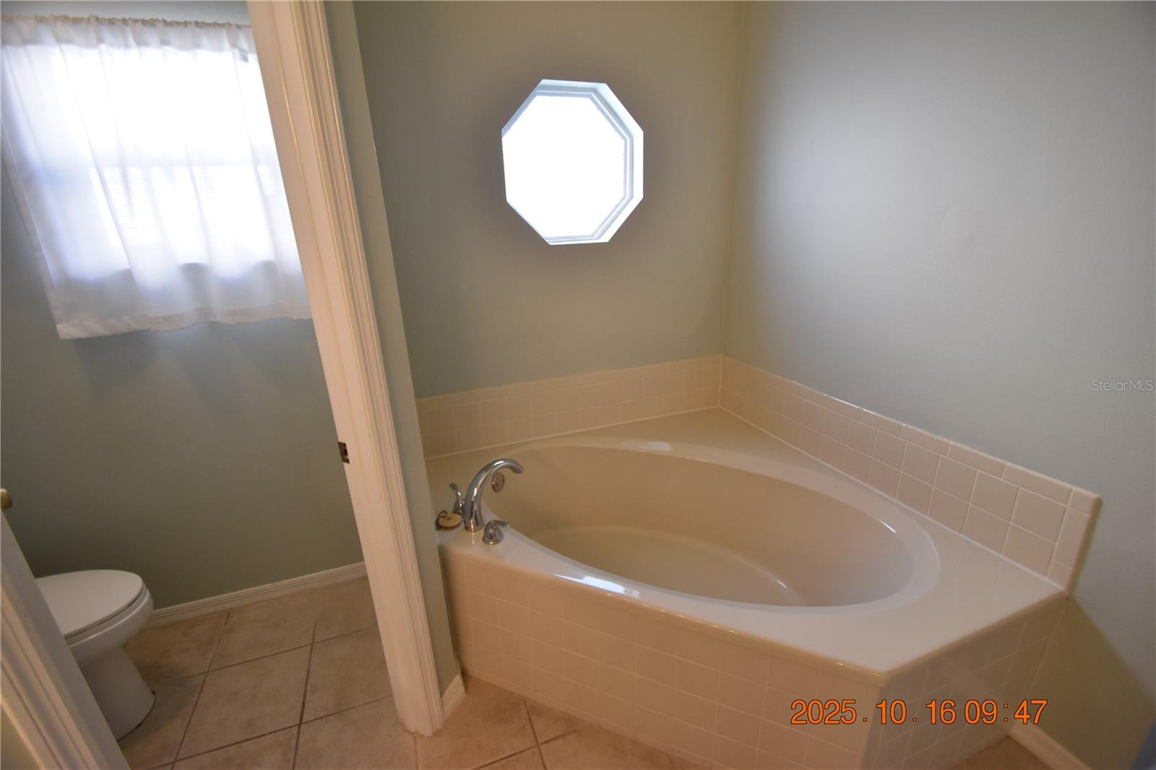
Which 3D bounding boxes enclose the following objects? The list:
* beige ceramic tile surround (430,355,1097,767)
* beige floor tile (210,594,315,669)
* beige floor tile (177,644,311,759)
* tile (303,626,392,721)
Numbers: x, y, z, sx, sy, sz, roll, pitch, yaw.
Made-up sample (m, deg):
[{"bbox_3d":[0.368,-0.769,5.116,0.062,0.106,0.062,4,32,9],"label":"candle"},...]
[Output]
[{"bbox_3d":[0.296,0.544,1.657,1.457,0.810,1.426,-9,20,-19],"label":"beige ceramic tile surround"},{"bbox_3d":[-1.216,0.953,1.902,0.332,0.012,0.330,-8,20,-17],"label":"beige floor tile"},{"bbox_3d":[-1.091,1.046,1.612,0.332,0.012,0.332,-8,20,-17],"label":"beige floor tile"},{"bbox_3d":[-0.775,1.002,1.708,0.332,0.012,0.332,-8,20,-17],"label":"tile"}]

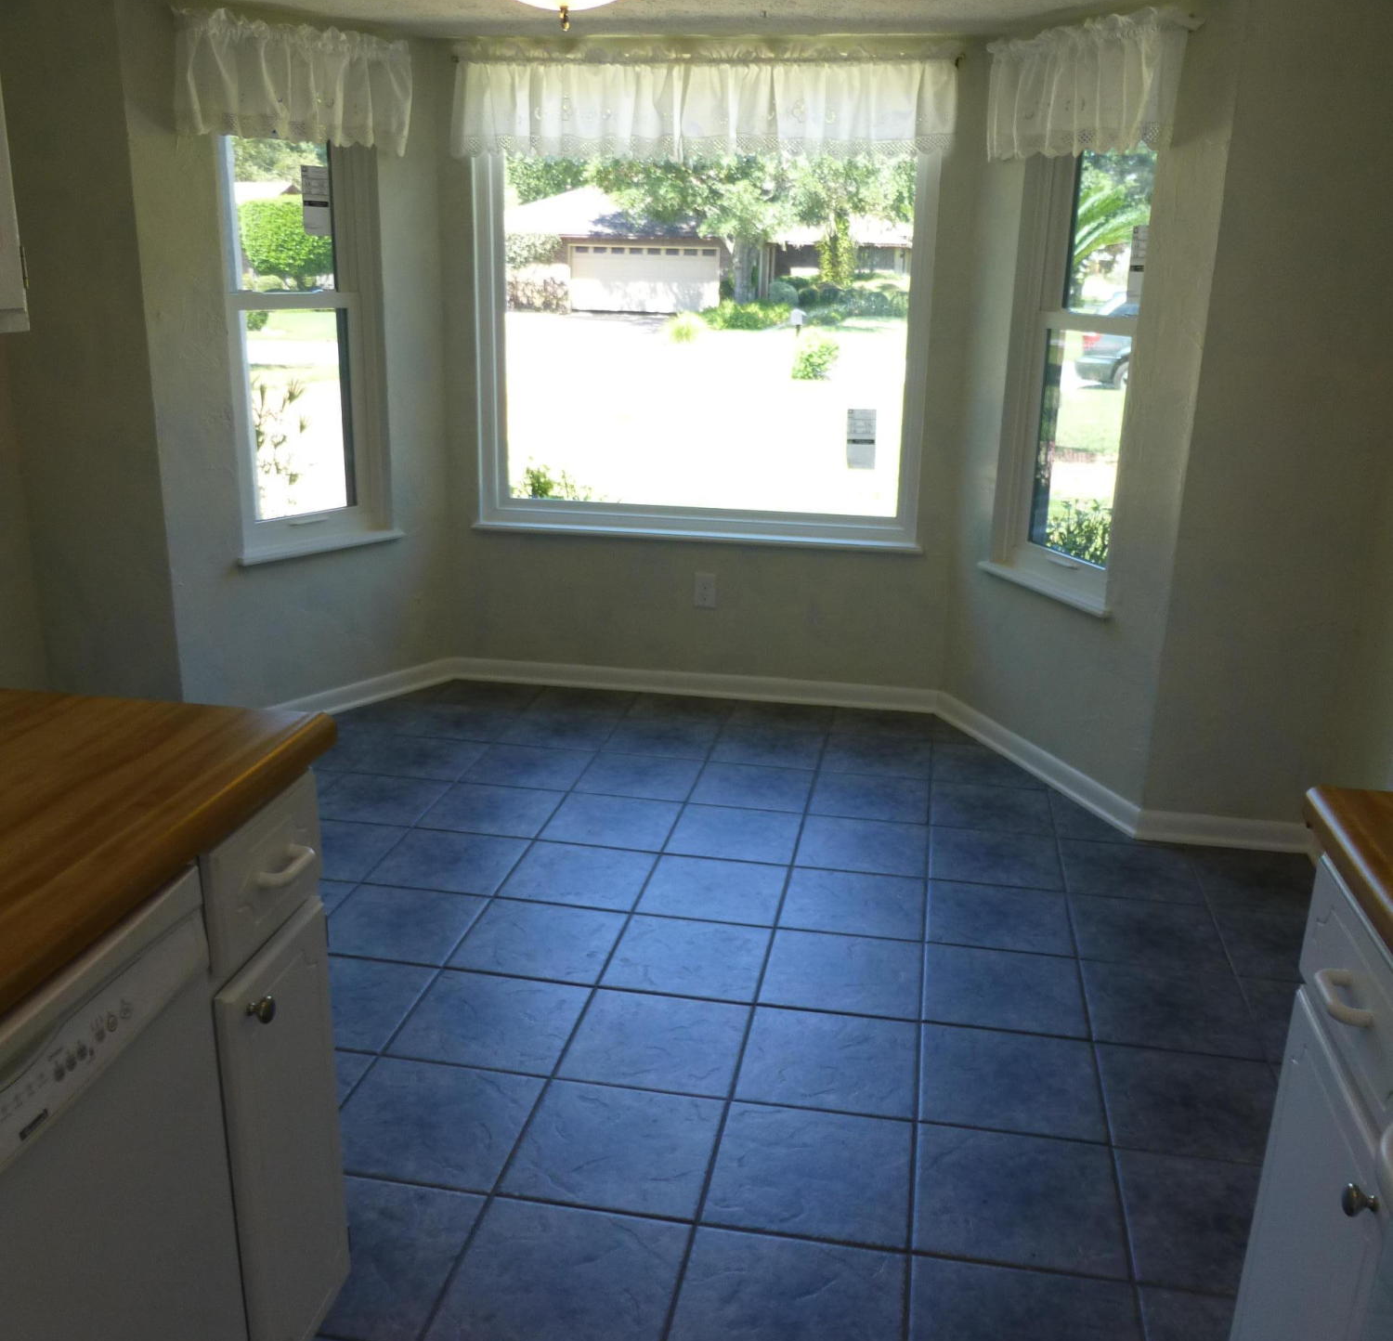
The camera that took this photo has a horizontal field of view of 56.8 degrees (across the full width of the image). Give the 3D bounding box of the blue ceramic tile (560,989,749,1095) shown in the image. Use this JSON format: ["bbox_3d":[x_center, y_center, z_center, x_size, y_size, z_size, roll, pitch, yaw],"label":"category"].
[{"bbox_3d":[-0.073,0.726,2.522,0.324,0.010,0.324,4,17,10],"label":"blue ceramic tile"}]

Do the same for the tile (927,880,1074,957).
[{"bbox_3d":[0.705,0.581,3.010,0.319,0.010,0.319,4,17,10],"label":"tile"}]

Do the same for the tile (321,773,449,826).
[{"bbox_3d":[-0.885,0.365,3.602,0.314,0.010,0.314,4,18,10],"label":"tile"}]

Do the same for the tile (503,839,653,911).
[{"bbox_3d":[-0.284,0.508,3.170,0.314,0.010,0.314,4,18,10],"label":"tile"}]

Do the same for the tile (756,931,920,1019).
[{"bbox_3d":[0.316,0.654,2.769,0.327,0.011,0.327,4,17,10],"label":"tile"}]

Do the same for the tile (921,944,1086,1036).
[{"bbox_3d":[0.645,0.676,2.717,0.327,0.011,0.327,4,17,10],"label":"tile"}]

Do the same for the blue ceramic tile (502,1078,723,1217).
[{"bbox_3d":[-0.135,0.813,2.193,0.314,0.010,0.314,4,18,10],"label":"blue ceramic tile"}]

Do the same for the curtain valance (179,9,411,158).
[{"bbox_3d":[-1.140,-1.680,3.723,0.085,0.316,0.771,14,21,36],"label":"curtain valance"}]

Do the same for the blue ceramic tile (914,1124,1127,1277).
[{"bbox_3d":[0.523,0.862,2.104,0.324,0.010,0.324,4,17,10],"label":"blue ceramic tile"}]

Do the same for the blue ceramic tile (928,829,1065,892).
[{"bbox_3d":[0.768,0.487,3.319,0.319,0.010,0.319,4,17,10],"label":"blue ceramic tile"}]

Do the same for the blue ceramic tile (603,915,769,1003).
[{"bbox_3d":[-0.014,0.631,2.819,0.327,0.011,0.327,4,17,10],"label":"blue ceramic tile"}]

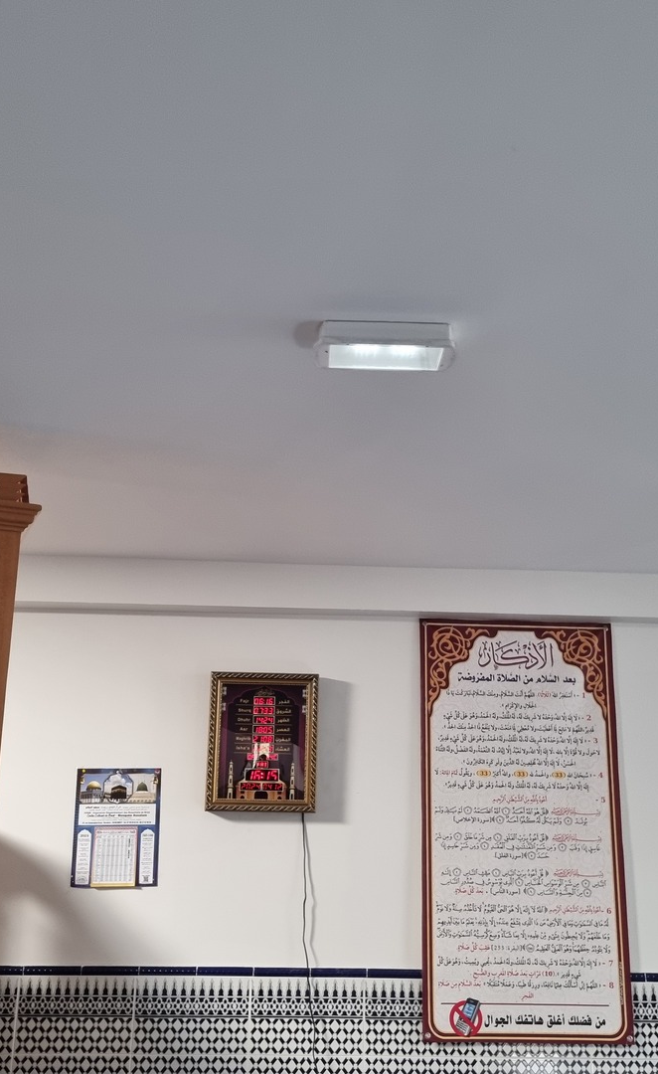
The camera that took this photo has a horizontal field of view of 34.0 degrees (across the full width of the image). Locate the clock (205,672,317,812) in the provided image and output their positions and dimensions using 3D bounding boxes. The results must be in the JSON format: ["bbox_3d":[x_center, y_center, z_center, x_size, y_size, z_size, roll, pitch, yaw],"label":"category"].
[{"bbox_3d":[-0.243,0.759,3.979,0.399,0.503,0.045,2,-16,-2],"label":"clock"}]

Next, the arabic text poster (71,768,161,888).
[{"bbox_3d":[-0.764,1.049,3.889,0.307,0.409,0.010,2,-16,-2],"label":"arabic text poster"}]

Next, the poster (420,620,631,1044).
[{"bbox_3d":[0.711,1.045,3.956,0.740,1.489,0.015,2,-16,-2],"label":"poster"}]

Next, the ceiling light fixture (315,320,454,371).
[{"bbox_3d":[0.113,-0.394,2.215,0.284,0.060,0.130,2,-16,-2],"label":"ceiling light fixture"}]

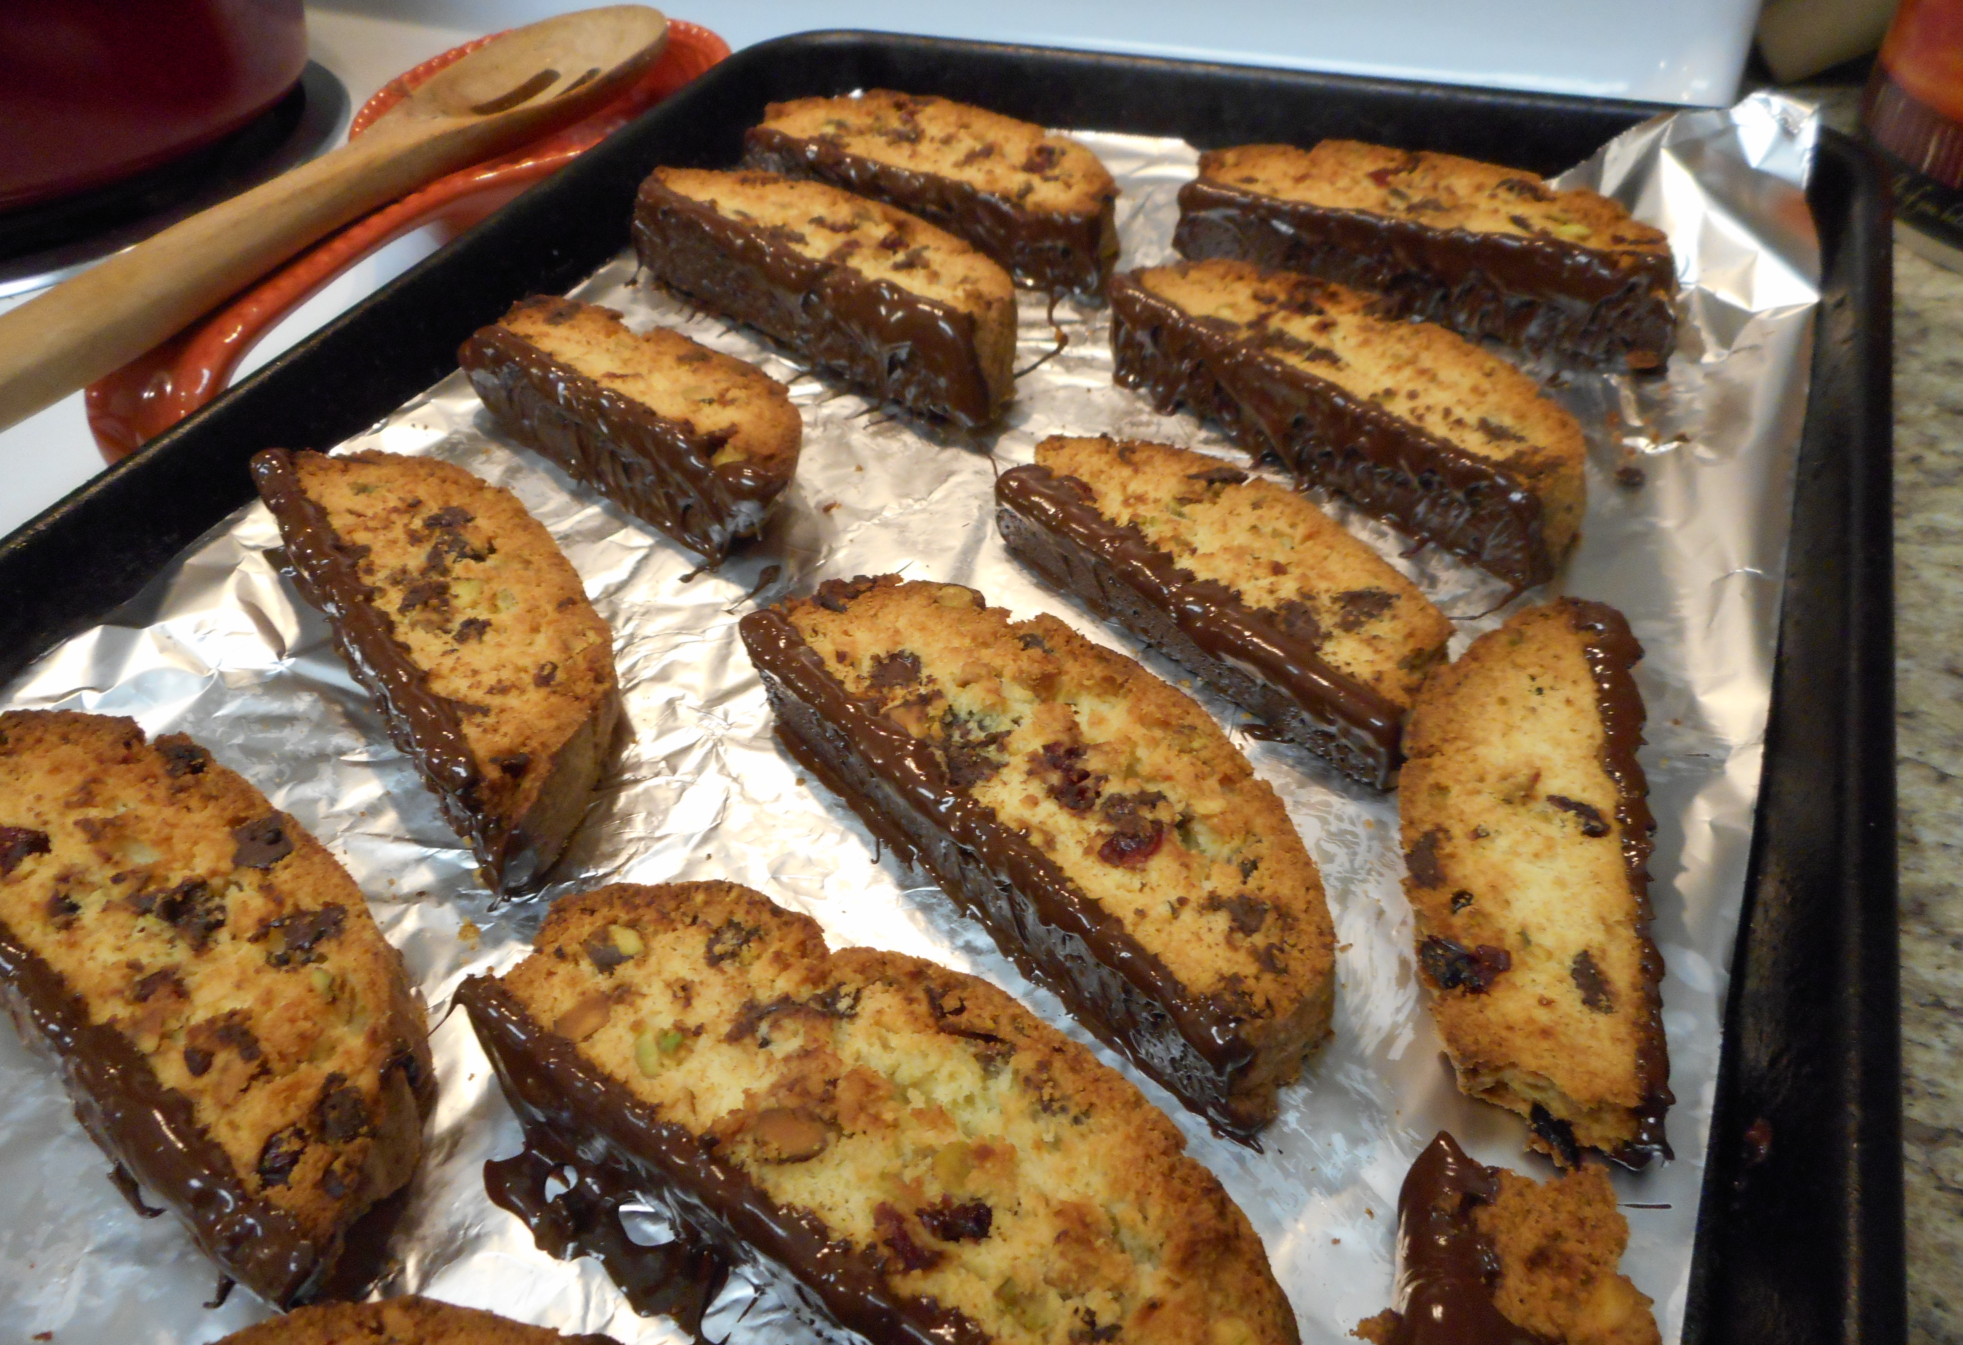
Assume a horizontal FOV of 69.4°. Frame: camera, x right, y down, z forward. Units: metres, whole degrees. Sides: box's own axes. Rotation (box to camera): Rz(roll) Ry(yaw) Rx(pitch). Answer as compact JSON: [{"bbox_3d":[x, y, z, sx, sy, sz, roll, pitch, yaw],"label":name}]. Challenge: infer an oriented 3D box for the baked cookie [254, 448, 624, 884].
[{"bbox_3d":[-0.093,-0.009,0.257,0.040,0.017,0.117,-28,53,-24],"label":"baked cookie"}]

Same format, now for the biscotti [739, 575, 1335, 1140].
[{"bbox_3d":[0.012,0.018,0.227,0.047,0.018,0.119,-31,49,-27],"label":"biscotti"}]

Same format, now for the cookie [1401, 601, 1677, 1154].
[{"bbox_3d":[0.081,0.025,0.216,0.036,0.015,0.101,9,44,14],"label":"cookie"}]

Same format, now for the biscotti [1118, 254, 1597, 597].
[{"bbox_3d":[0.080,-0.063,0.310,0.045,0.018,0.121,-30,48,-26],"label":"biscotti"}]

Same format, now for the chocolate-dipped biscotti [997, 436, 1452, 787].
[{"bbox_3d":[0.046,-0.019,0.268,0.039,0.014,0.100,-33,50,-28],"label":"chocolate-dipped biscotti"}]

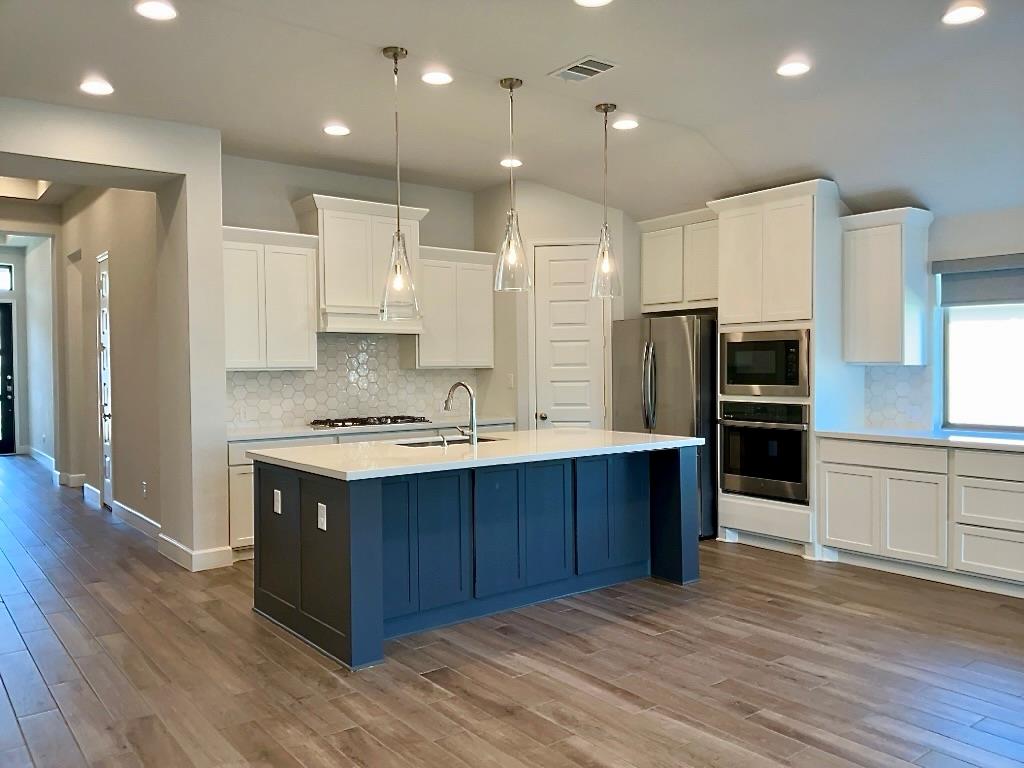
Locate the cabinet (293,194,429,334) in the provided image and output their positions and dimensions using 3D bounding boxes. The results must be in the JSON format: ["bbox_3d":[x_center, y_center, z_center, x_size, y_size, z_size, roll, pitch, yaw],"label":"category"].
[{"bbox_3d":[-1.259,-0.944,6.718,1.078,1.078,0.425,-1,1,-39],"label":"cabinet"}]

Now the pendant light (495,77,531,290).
[{"bbox_3d":[0.001,-1.165,4.679,0.212,1.235,0.212,-1,1,0],"label":"pendant light"}]

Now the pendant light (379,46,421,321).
[{"bbox_3d":[-0.601,-1.058,4.205,0.216,1.416,0.216,-1,1,0],"label":"pendant light"}]

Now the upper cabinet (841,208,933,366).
[{"bbox_3d":[2.669,-0.669,5.733,0.345,1.075,0.470,-1,1,-38],"label":"upper cabinet"}]

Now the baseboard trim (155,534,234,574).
[{"bbox_3d":[-2.328,1.216,5.857,0.282,0.119,0.821,-1,1,-39],"label":"baseboard trim"}]

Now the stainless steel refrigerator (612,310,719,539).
[{"bbox_3d":[1.463,0.347,6.832,0.850,1.780,0.895,-1,1,-38],"label":"stainless steel refrigerator"}]

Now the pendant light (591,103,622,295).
[{"bbox_3d":[0.622,-1.180,5.188,0.208,1.226,0.208,0,1,0],"label":"pendant light"}]

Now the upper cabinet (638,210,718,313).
[{"bbox_3d":[1.643,-1.029,6.905,0.490,0.805,0.955,-1,1,-38],"label":"upper cabinet"}]

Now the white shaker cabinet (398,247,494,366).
[{"bbox_3d":[-0.598,-0.667,7.301,0.850,1.068,0.350,-1,1,-38],"label":"white shaker cabinet"}]

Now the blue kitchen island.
[{"bbox_3d":[-0.119,0.827,4.937,2.601,0.897,1.276,-1,1,-39],"label":"blue kitchen island"}]

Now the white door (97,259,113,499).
[{"bbox_3d":[-4.058,0.019,7.996,0.040,2.453,0.584,-1,1,-39],"label":"white door"}]

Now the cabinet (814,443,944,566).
[{"bbox_3d":[2.667,0.757,5.468,0.645,0.773,0.895,-1,1,-38],"label":"cabinet"}]

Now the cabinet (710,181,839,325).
[{"bbox_3d":[2.105,-0.941,6.157,0.663,0.989,0.959,-1,1,-39],"label":"cabinet"}]

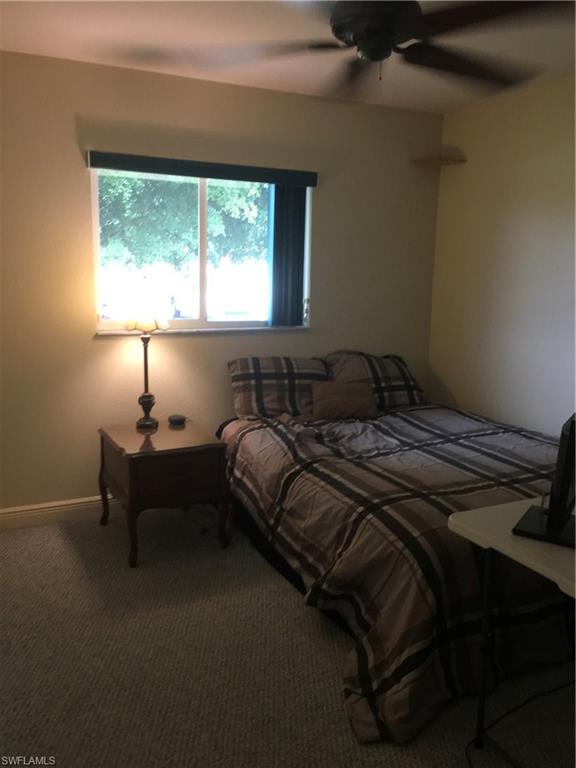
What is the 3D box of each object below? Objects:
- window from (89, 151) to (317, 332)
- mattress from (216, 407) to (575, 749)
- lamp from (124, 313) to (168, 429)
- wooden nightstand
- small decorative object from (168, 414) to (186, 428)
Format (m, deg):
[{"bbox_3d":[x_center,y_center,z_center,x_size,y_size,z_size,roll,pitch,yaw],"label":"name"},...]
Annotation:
[{"bbox_3d":[-0.447,-0.763,3.645,1.296,0.941,0.100,-4,11,-24],"label":"window"},{"bbox_3d":[0.650,0.586,3.223,1.620,0.570,2.070,-4,11,-26],"label":"mattress"},{"bbox_3d":[-0.776,-0.076,3.468,0.235,0.630,0.235,-4,11,-24],"label":"lamp"},{"bbox_3d":[-0.657,0.541,3.393,0.530,0.555,0.590,-5,12,-28],"label":"wooden nightstand"},{"bbox_3d":[-0.614,0.206,3.592,0.088,0.036,0.088,-4,11,-24],"label":"small decorative object"}]

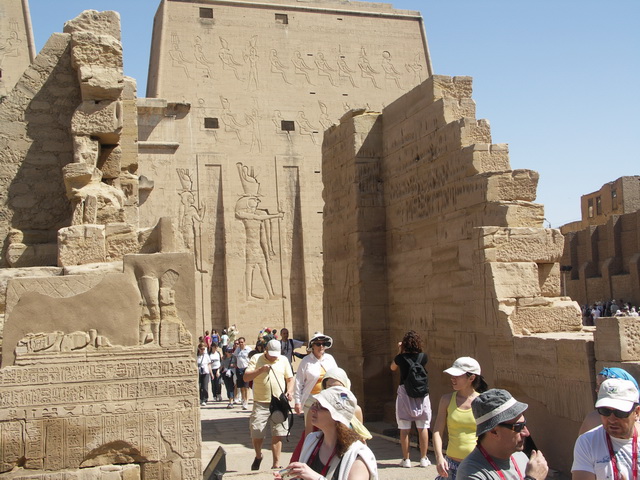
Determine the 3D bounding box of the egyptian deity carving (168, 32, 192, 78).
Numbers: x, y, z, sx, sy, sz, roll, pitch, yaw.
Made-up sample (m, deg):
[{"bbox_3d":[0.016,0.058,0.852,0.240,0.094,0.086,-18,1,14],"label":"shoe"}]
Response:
[{"bbox_3d":[-13.370,-17.683,101.547,2.427,4.596,0.200,0,-8,-22],"label":"egyptian deity carving"}]

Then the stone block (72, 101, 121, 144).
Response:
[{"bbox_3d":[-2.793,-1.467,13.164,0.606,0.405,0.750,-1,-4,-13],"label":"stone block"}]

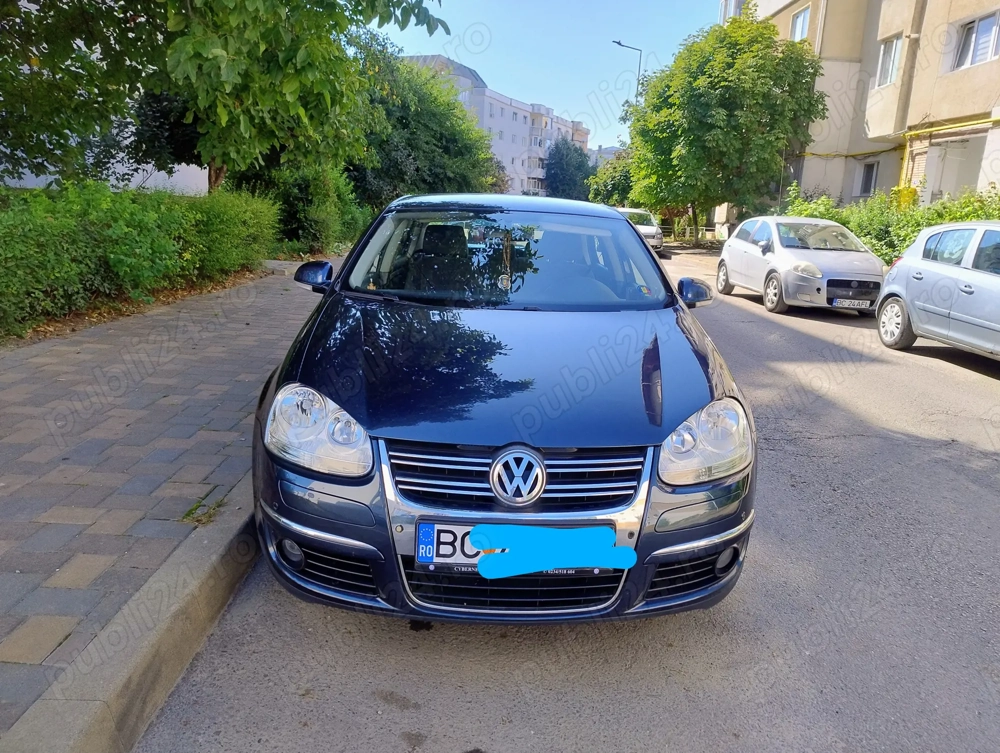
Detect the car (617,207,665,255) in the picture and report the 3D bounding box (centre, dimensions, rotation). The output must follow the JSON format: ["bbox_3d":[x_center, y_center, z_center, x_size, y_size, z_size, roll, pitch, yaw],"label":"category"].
[{"bbox_3d":[4.410,-5.034,24.562,1.800,1.550,4.400,2,13,0],"label":"car"}]

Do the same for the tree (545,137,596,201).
[{"bbox_3d":[6.567,-18.208,65.509,5.000,8.420,5.000,2,13,0],"label":"tree"}]

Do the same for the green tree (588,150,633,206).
[{"bbox_3d":[5.976,-9.492,36.748,3.400,4.710,3.400,2,13,0],"label":"green tree"}]

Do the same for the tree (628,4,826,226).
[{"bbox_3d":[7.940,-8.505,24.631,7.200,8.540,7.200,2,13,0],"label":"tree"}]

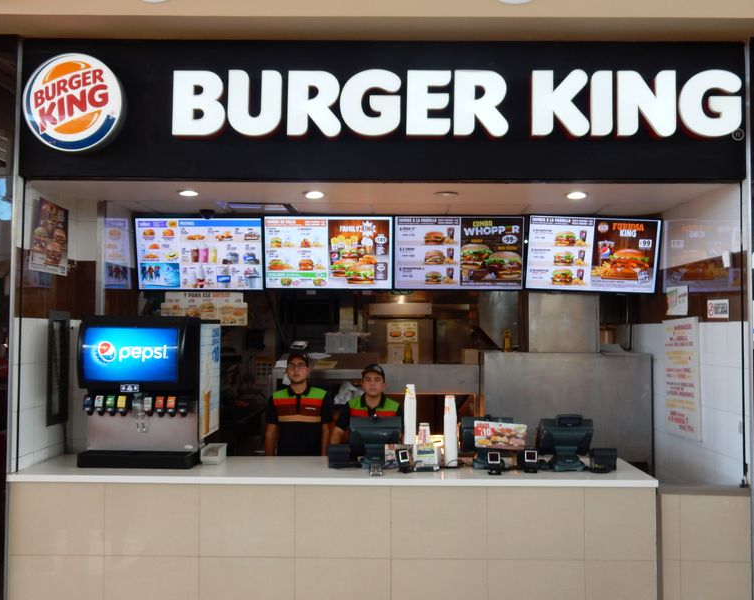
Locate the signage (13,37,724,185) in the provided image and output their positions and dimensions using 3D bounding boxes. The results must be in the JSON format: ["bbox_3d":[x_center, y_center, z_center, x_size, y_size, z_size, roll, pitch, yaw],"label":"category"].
[{"bbox_3d":[0.032,-1.197,4.467,4.609,0.901,0.150,0,-2,0],"label":"signage"}]

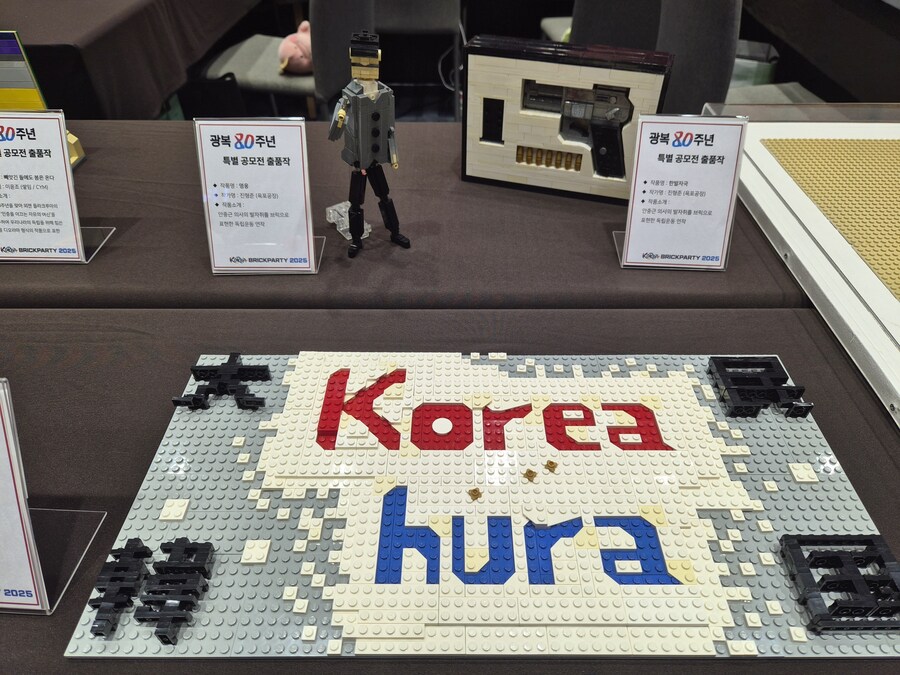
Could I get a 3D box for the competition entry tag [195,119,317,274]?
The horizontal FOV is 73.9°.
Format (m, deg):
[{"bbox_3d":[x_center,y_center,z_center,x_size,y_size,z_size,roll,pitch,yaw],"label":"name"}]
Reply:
[{"bbox_3d":[-0.199,-0.145,0.621,0.109,0.142,0.072,-1,42,0],"label":"competition entry tag"}]

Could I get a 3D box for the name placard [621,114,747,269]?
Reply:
[{"bbox_3d":[0.243,-0.151,0.624,0.109,0.142,0.072,2,42,3],"label":"name placard"}]

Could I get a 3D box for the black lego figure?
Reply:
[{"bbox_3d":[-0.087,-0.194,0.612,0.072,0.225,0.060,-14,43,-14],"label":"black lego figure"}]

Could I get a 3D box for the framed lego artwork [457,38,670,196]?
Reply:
[{"bbox_3d":[0.131,-0.259,0.721,0.226,0.163,0.049,12,43,13],"label":"framed lego artwork"}]

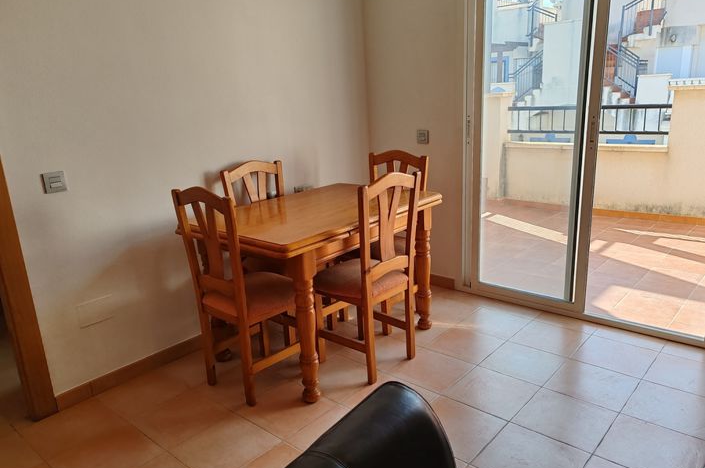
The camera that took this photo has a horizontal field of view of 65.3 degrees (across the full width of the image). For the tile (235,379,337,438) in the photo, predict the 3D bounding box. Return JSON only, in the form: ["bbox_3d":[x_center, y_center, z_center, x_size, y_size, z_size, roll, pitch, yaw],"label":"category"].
[{"bbox_3d":[-0.295,0.787,2.472,0.330,0.010,0.330,11,21,40],"label":"tile"}]

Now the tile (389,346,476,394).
[{"bbox_3d":[0.392,0.677,2.737,0.330,0.010,0.330,11,21,40],"label":"tile"}]

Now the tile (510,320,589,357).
[{"bbox_3d":[1.079,0.568,3.003,0.330,0.010,0.330,11,21,40],"label":"tile"}]

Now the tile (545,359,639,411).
[{"bbox_3d":[1.116,0.702,2.557,0.330,0.010,0.330,11,21,40],"label":"tile"}]

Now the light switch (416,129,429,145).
[{"bbox_3d":[0.469,-0.640,3.642,0.082,0.086,0.017,11,21,40],"label":"light switch"}]

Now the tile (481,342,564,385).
[{"bbox_3d":[0.861,0.648,2.764,0.330,0.010,0.330,11,21,40],"label":"tile"}]

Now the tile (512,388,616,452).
[{"bbox_3d":[0.896,0.779,2.317,0.330,0.010,0.330,11,21,40],"label":"tile"}]

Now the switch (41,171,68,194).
[{"bbox_3d":[-1.284,-0.223,2.369,0.017,0.084,0.084,11,21,40],"label":"switch"}]

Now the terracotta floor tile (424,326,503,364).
[{"bbox_3d":[0.611,0.604,2.987,0.330,0.010,0.330,11,21,40],"label":"terracotta floor tile"}]

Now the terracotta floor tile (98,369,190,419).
[{"bbox_3d":[-1.025,0.768,2.671,0.330,0.010,0.330,11,21,40],"label":"terracotta floor tile"}]

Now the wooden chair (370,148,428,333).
[{"bbox_3d":[0.167,0.034,3.196,0.425,0.985,0.425,9,20,36],"label":"wooden chair"}]

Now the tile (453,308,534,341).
[{"bbox_3d":[0.831,0.526,3.227,0.330,0.010,0.330,11,21,40],"label":"tile"}]

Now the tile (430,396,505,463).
[{"bbox_3d":[0.423,0.808,2.291,0.330,0.010,0.330,11,21,40],"label":"tile"}]

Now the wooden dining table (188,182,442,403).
[{"bbox_3d":[-0.161,0.235,2.963,0.789,0.763,1.199,11,21,40],"label":"wooden dining table"}]

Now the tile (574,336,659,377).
[{"bbox_3d":[1.330,0.618,2.790,0.330,0.010,0.330,11,21,40],"label":"tile"}]

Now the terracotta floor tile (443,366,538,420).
[{"bbox_3d":[0.643,0.731,2.532,0.330,0.010,0.330,11,21,40],"label":"terracotta floor tile"}]

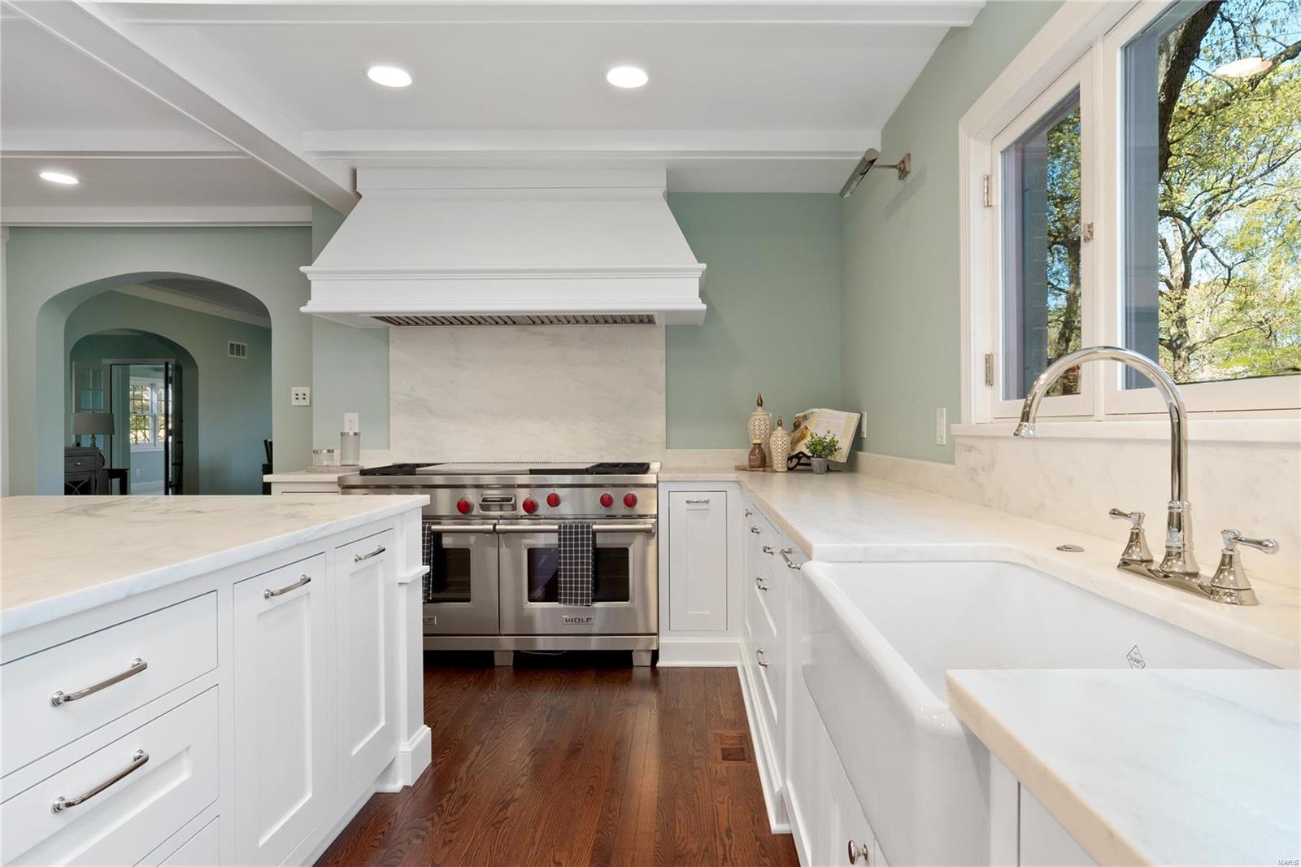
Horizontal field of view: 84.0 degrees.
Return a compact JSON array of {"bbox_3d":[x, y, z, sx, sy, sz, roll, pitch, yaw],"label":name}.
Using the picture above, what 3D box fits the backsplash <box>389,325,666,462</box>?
[{"bbox_3d":[-0.693,-0.214,4.090,1.565,0.788,0.022,0,0,2],"label":"backsplash"}]

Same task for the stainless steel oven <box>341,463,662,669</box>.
[{"bbox_3d":[-0.712,0.640,3.730,1.520,0.957,0.710,0,0,2],"label":"stainless steel oven"}]

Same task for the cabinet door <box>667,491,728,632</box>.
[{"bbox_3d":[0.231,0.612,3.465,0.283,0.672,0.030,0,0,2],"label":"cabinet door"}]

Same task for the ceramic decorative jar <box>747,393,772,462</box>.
[{"bbox_3d":[0.590,-0.022,3.880,0.138,0.402,0.138,0,0,2],"label":"ceramic decorative jar"}]

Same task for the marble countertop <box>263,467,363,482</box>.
[{"bbox_3d":[-1.672,0.216,3.795,0.370,0.032,0.635,0,0,2],"label":"marble countertop"}]

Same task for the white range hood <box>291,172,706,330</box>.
[{"bbox_3d":[-0.717,-0.983,3.835,2.000,0.757,0.530,0,0,2],"label":"white range hood"}]

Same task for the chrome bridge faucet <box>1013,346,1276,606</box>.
[{"bbox_3d":[0.655,0.040,1.030,0.270,0.333,0.350,0,0,3],"label":"chrome bridge faucet"}]

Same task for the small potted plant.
[{"bbox_3d":[0.824,0.089,3.455,0.165,0.206,0.155,0,0,2],"label":"small potted plant"}]

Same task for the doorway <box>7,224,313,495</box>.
[{"bbox_3d":[-2.999,-0.076,4.520,1.880,2.399,0.200,0,0,1],"label":"doorway"}]

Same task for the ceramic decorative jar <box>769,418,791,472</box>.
[{"bbox_3d":[0.655,0.053,3.655,0.102,0.278,0.102,0,0,2],"label":"ceramic decorative jar"}]

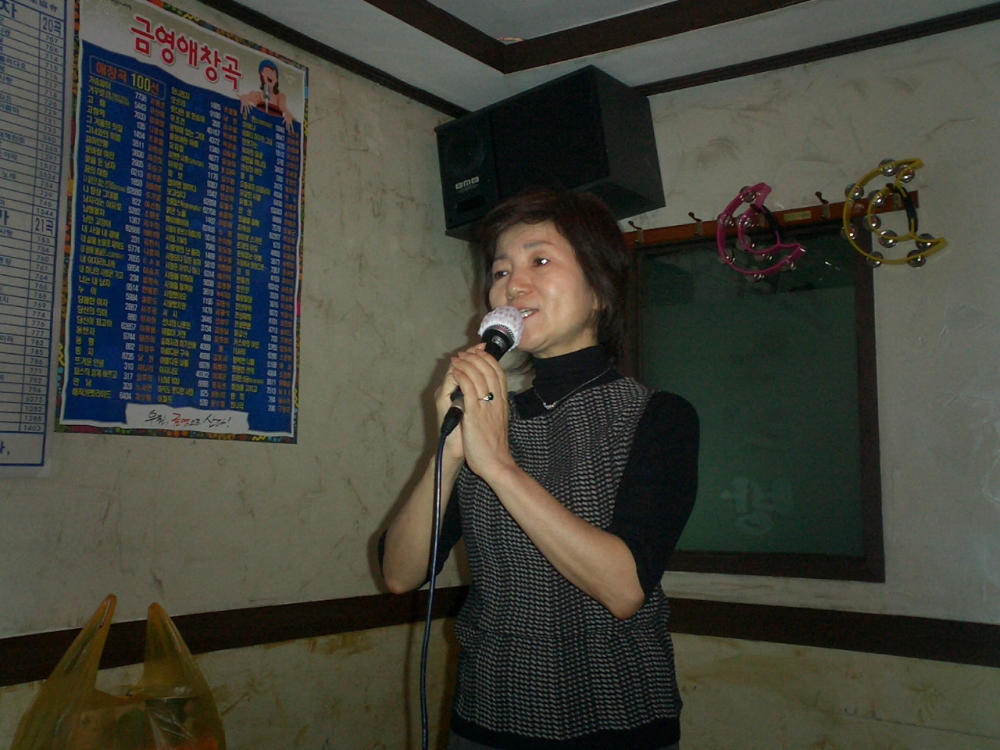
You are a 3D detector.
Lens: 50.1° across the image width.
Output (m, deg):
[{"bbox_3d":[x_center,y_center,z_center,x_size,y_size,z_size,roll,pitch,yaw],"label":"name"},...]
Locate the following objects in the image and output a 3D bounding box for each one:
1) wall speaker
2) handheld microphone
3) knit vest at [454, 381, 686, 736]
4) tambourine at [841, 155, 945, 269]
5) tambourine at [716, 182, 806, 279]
[{"bbox_3d":[0.132,-0.568,2.910,0.505,0.302,0.306,-13,-11,34],"label":"wall speaker"},{"bbox_3d":[-0.025,-0.006,1.262,0.056,0.056,0.230,-8,35,30],"label":"handheld microphone"},{"bbox_3d":[0.092,0.248,1.520,0.350,0.482,0.260,-3,-7,32],"label":"knit vest"},{"bbox_3d":[0.914,-0.373,2.484,0.223,0.237,0.045,-3,-7,36],"label":"tambourine"},{"bbox_3d":[0.652,-0.361,2.672,0.225,0.234,0.045,-3,-7,36],"label":"tambourine"}]

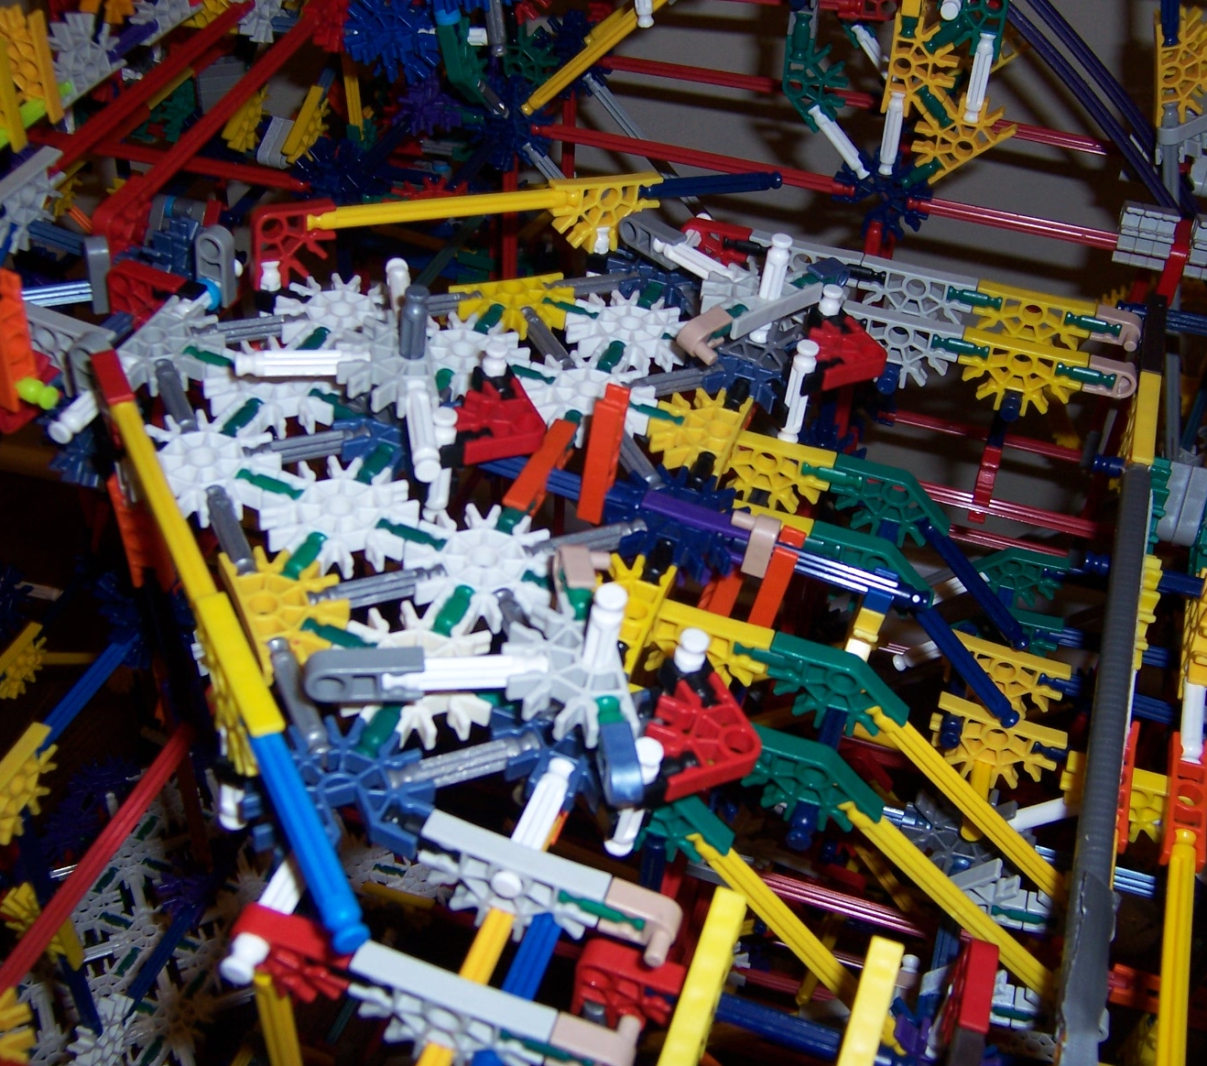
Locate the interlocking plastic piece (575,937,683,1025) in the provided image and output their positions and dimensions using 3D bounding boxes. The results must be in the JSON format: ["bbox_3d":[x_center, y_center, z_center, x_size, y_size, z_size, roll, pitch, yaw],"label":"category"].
[{"bbox_3d":[0.004,0.097,0.287,0.023,0.021,0.006,19,42,9],"label":"interlocking plastic piece"}]

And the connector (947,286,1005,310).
[{"bbox_3d":[0.120,-0.076,0.437,0.017,0.006,0.006,12,34,11],"label":"connector"}]

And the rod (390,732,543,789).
[{"bbox_3d":[-0.029,0.047,0.278,0.033,0.006,0.006,-13,47,-24],"label":"rod"}]

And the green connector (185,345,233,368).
[{"bbox_3d":[-0.104,-0.046,0.364,0.017,0.006,0.006,19,43,9],"label":"green connector"}]

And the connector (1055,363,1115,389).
[{"bbox_3d":[0.146,-0.049,0.410,0.017,0.006,0.006,15,42,13],"label":"connector"}]

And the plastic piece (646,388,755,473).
[{"bbox_3d":[0.025,-0.029,0.372,0.023,0.006,0.037,19,43,9],"label":"plastic piece"}]

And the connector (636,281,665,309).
[{"bbox_3d":[0.014,-0.073,0.417,0.017,0.006,0.006,19,43,9],"label":"connector"}]

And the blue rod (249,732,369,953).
[{"bbox_3d":[-0.053,0.048,0.232,0.006,0.006,0.055,-13,45,-25],"label":"blue rod"}]

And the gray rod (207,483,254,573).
[{"bbox_3d":[-0.087,0.001,0.317,0.006,0.006,0.033,-13,47,-24],"label":"gray rod"}]

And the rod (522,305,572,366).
[{"bbox_3d":[-0.016,-0.056,0.397,0.006,0.006,0.034,-13,47,-25],"label":"rod"}]

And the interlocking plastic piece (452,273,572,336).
[{"bbox_3d":[-0.024,-0.067,0.402,0.036,0.006,0.023,-13,47,-24],"label":"interlocking plastic piece"}]

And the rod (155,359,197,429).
[{"bbox_3d":[-0.109,-0.033,0.348,0.006,0.006,0.033,-13,47,-24],"label":"rod"}]

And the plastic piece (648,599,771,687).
[{"bbox_3d":[0.022,0.030,0.339,0.037,0.024,0.006,15,42,13],"label":"plastic piece"}]

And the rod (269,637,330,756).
[{"bbox_3d":[-0.065,0.036,0.288,0.006,0.006,0.033,-13,47,-24],"label":"rod"}]

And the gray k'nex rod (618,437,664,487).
[{"bbox_3d":[0.008,-0.022,0.359,0.006,0.006,0.033,-13,46,-24],"label":"gray k'nex rod"}]

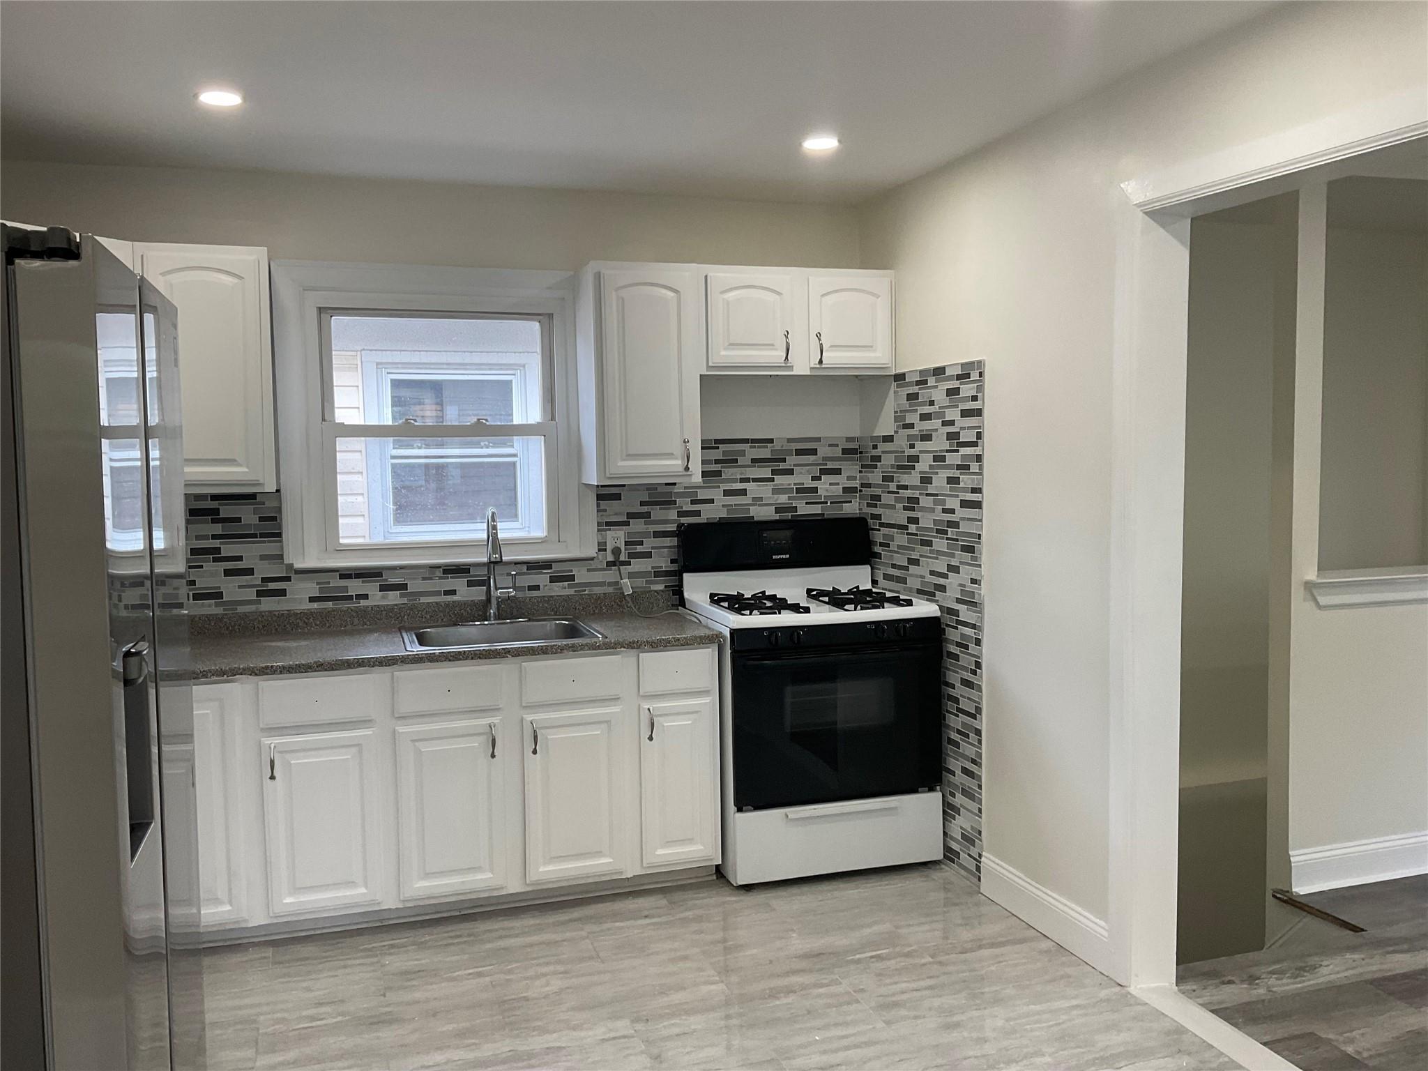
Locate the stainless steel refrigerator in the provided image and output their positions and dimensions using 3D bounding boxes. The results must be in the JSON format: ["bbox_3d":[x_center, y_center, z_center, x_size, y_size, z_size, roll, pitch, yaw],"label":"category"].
[{"bbox_3d":[-1.338,0.448,1.966,0.800,1.760,0.910,-2,4,-17],"label":"stainless steel refrigerator"}]

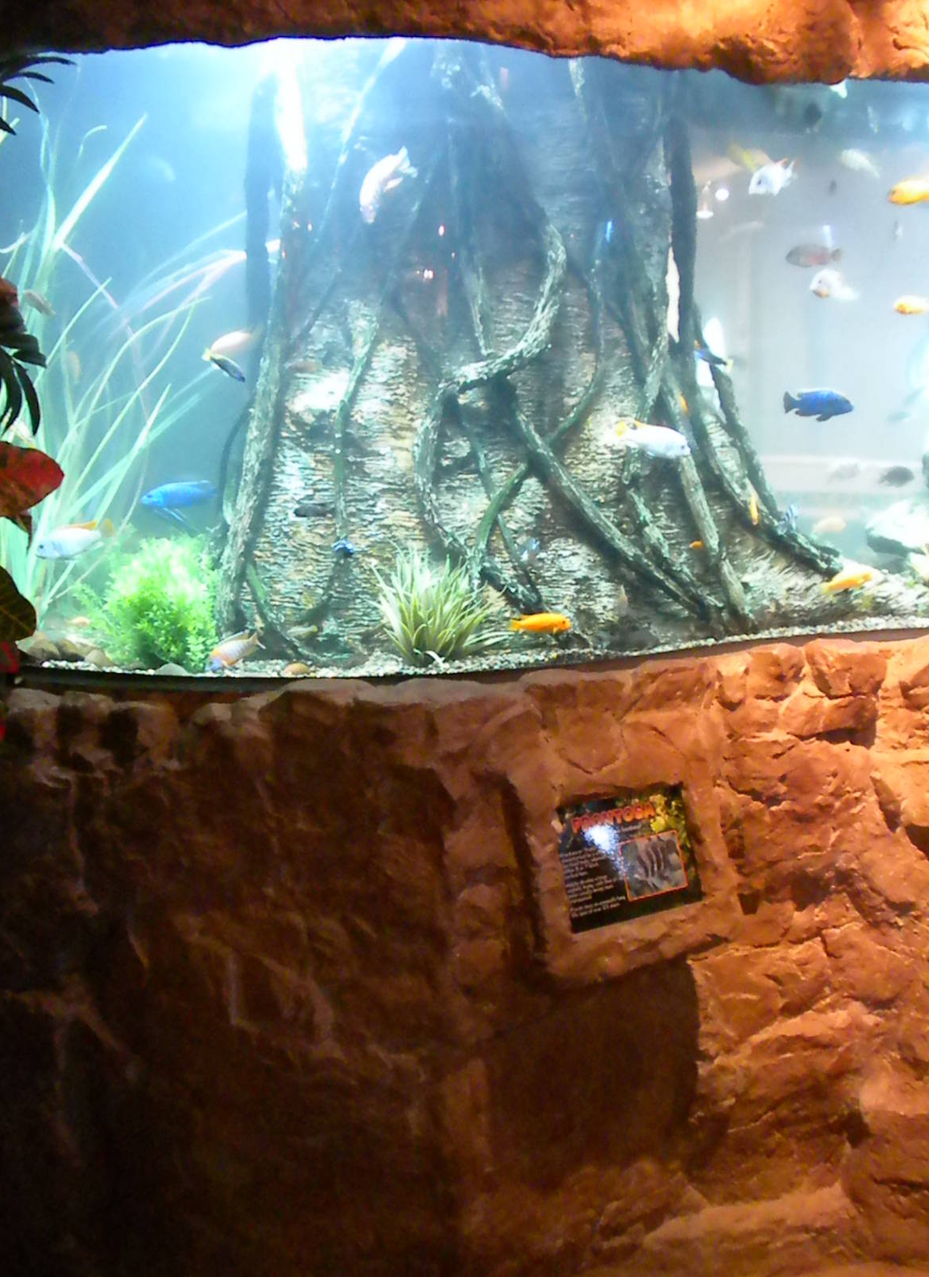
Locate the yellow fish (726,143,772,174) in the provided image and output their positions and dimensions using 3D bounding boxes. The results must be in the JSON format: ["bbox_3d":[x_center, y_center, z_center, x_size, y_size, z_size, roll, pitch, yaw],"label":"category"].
[{"bbox_3d":[0.534,-0.895,2.550,0.082,0.038,0.027,25,8,-12],"label":"yellow fish"}]

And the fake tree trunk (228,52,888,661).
[{"bbox_3d":[0.174,-0.536,2.580,1.220,1.030,0.820,1,13,3],"label":"fake tree trunk"}]

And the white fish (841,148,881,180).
[{"bbox_3d":[0.753,-0.904,2.600,0.085,0.036,0.027,22,8,-14],"label":"white fish"}]

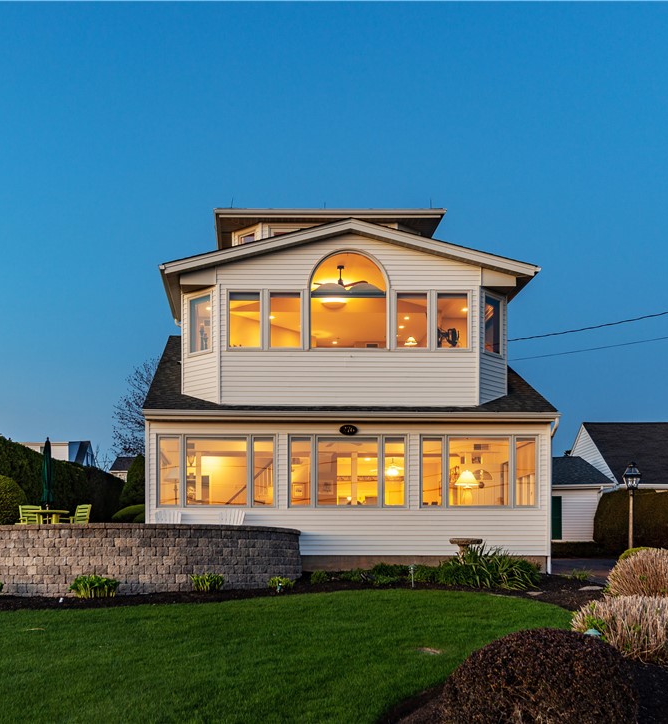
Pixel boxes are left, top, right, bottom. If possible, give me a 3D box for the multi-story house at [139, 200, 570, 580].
[{"bbox_3d":[0.150,0.450,21.800,8.500,9.000,9.800,0,-8,-3],"label":"multi-story house"}]

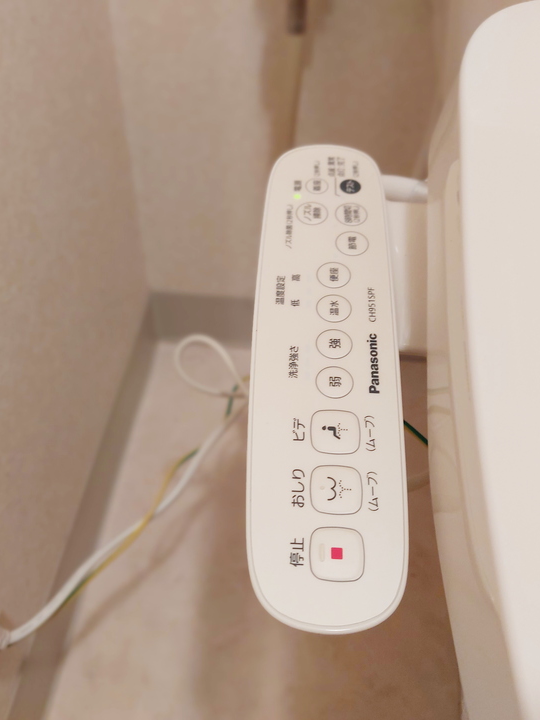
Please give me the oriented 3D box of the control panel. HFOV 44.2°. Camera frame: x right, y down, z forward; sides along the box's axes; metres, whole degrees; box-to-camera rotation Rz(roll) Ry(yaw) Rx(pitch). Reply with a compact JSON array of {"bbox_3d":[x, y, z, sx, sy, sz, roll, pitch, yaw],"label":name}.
[{"bbox_3d":[0.028,-0.007,0.347,0.072,0.026,0.285,1,57,2],"label":"control panel"}]

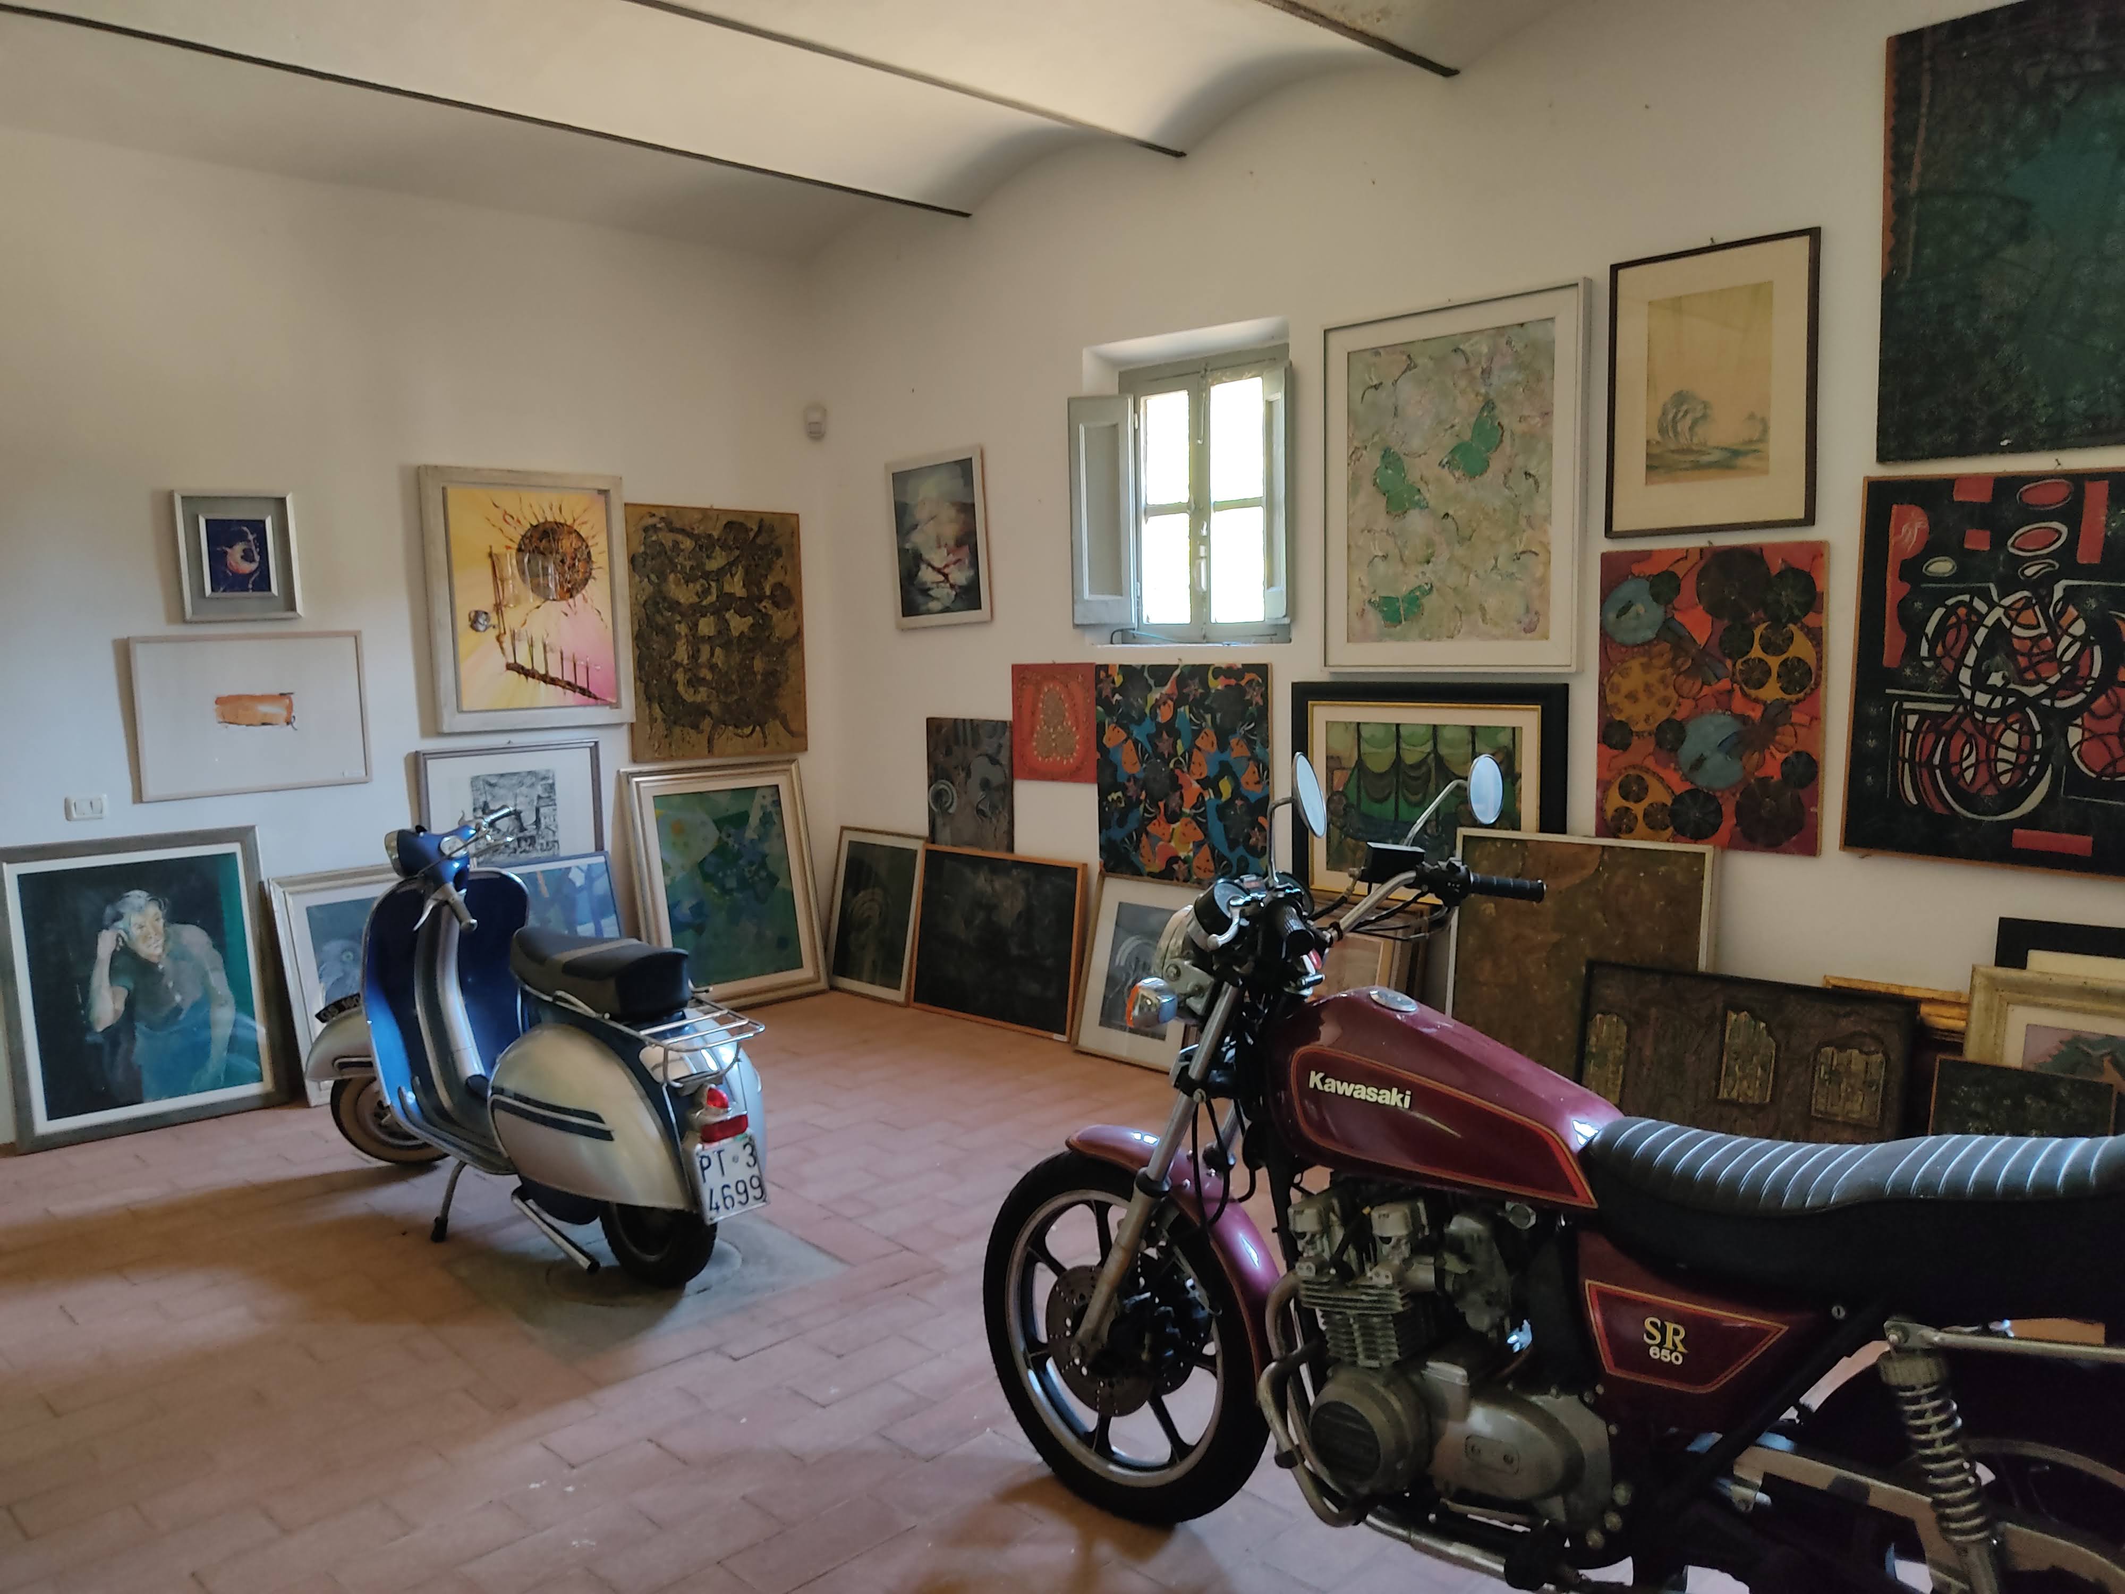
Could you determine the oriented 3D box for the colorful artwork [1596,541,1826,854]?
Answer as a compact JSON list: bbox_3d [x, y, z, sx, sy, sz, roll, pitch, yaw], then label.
[{"bbox_3d":[1.658,-0.261,4.125,0.030,0.750,0.560,-7,9,-44],"label":"colorful artwork"}]

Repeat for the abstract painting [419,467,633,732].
[{"bbox_3d":[-1.964,-0.725,5.925,0.775,0.942,0.045,-7,9,-44],"label":"abstract painting"}]

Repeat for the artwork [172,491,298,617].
[{"bbox_3d":[-2.687,-0.783,5.210,0.357,0.410,0.040,-7,9,-44],"label":"artwork"}]

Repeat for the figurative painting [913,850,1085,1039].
[{"bbox_3d":[-0.256,0.557,6.268,0.030,0.663,0.945,4,0,-44],"label":"figurative painting"}]

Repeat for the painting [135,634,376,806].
[{"bbox_3d":[-2.710,-0.279,5.358,0.718,0.531,0.028,-8,10,-43],"label":"painting"}]

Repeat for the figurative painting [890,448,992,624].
[{"bbox_3d":[-0.486,-1.020,6.363,0.028,0.674,0.593,-8,8,-43],"label":"figurative painting"}]

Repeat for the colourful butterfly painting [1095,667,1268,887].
[{"bbox_3d":[0.417,-0.079,5.539,0.028,0.760,0.790,-7,8,-43],"label":"colourful butterfly painting"}]

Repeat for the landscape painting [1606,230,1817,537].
[{"bbox_3d":[1.660,-1.036,4.092,0.028,0.711,0.539,-8,9,-43],"label":"landscape painting"}]

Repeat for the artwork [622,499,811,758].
[{"bbox_3d":[-1.415,-0.670,6.564,0.819,1.010,0.028,-6,7,-43],"label":"artwork"}]

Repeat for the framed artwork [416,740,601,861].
[{"bbox_3d":[-2.032,0.084,5.940,0.700,0.540,0.030,-7,9,-44],"label":"framed artwork"}]

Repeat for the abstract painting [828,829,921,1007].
[{"bbox_3d":[-0.779,0.501,6.756,0.030,0.702,0.559,6,-1,-44],"label":"abstract painting"}]

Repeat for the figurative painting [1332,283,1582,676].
[{"bbox_3d":[1.102,-0.879,4.606,0.045,1.026,0.830,-7,9,-44],"label":"figurative painting"}]

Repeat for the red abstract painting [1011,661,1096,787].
[{"bbox_3d":[-0.023,-0.275,5.977,0.022,0.440,0.455,-5,7,-43],"label":"red abstract painting"}]

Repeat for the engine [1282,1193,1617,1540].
[{"bbox_3d":[0.628,0.783,2.336,0.450,0.460,0.460,3,7,35],"label":"engine"}]

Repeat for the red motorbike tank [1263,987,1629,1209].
[{"bbox_3d":[0.583,0.418,2.356,0.540,0.250,0.270,3,8,37],"label":"red motorbike tank"}]

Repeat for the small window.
[{"bbox_3d":[0.386,-1.005,5.442,0.250,0.970,0.860,-7,9,-44],"label":"small window"}]

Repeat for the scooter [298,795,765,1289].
[{"bbox_3d":[-1.413,0.583,4.090,1.780,1.060,0.670,5,8,43],"label":"scooter"}]

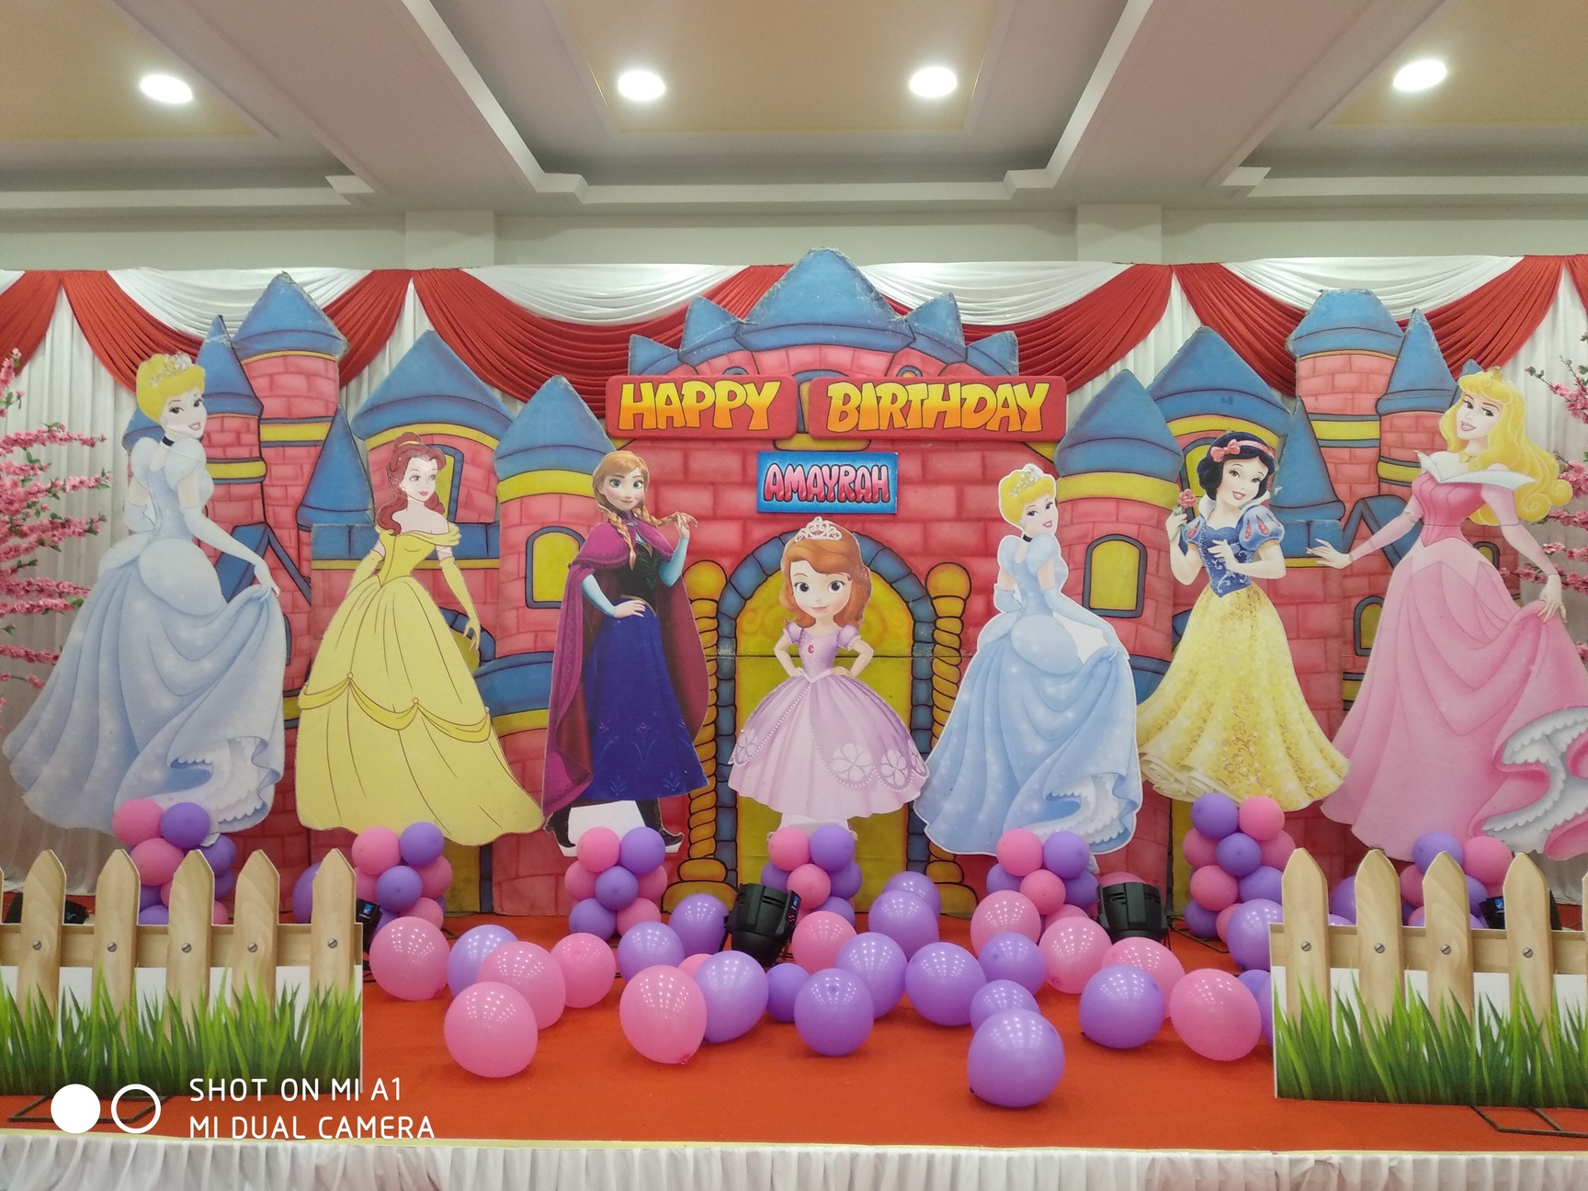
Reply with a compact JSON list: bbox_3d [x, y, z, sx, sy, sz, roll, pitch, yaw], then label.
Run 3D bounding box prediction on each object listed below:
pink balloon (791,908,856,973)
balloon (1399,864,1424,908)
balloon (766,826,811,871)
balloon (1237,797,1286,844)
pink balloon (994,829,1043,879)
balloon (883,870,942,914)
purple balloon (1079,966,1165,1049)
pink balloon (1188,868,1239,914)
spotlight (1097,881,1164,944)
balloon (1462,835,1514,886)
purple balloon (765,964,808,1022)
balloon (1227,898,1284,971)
[{"bbox_3d":[0.098,1.098,3.764,0.209,0.211,0.217,0,0,0],"label":"pink balloon"},{"bbox_3d":[2.270,1.049,4.300,0.160,0.165,0.160,0,0,0],"label":"balloon"},{"bbox_3d":[-0.017,0.887,4.180,0.152,0.155,0.154,0,-1,2],"label":"balloon"},{"bbox_3d":[1.733,0.834,4.420,0.178,0.178,0.178,0,0,2],"label":"balloon"},{"bbox_3d":[0.780,0.894,4.130,0.156,0.162,0.159,0,-1,2],"label":"pink balloon"},{"bbox_3d":[0.447,1.149,4.500,0.222,0.229,0.222,0,0,0],"label":"balloon"},{"bbox_3d":[0.873,1.093,3.169,0.216,0.208,0.212,0,-1,2],"label":"purple balloon"},{"bbox_3d":[1.440,1.012,4.095,0.168,0.160,0.172,0,0,0],"label":"pink balloon"},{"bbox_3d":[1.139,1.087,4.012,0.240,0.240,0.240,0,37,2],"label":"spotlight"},{"bbox_3d":[2.314,0.883,3.977,0.163,0.159,0.169,0,0,0],"label":"balloon"},{"bbox_3d":[0.002,1.117,3.351,0.160,0.169,0.170,0,0,0],"label":"purple balloon"},{"bbox_3d":[1.537,1.111,3.905,0.234,0.241,0.238,0,-1,2],"label":"balloon"}]

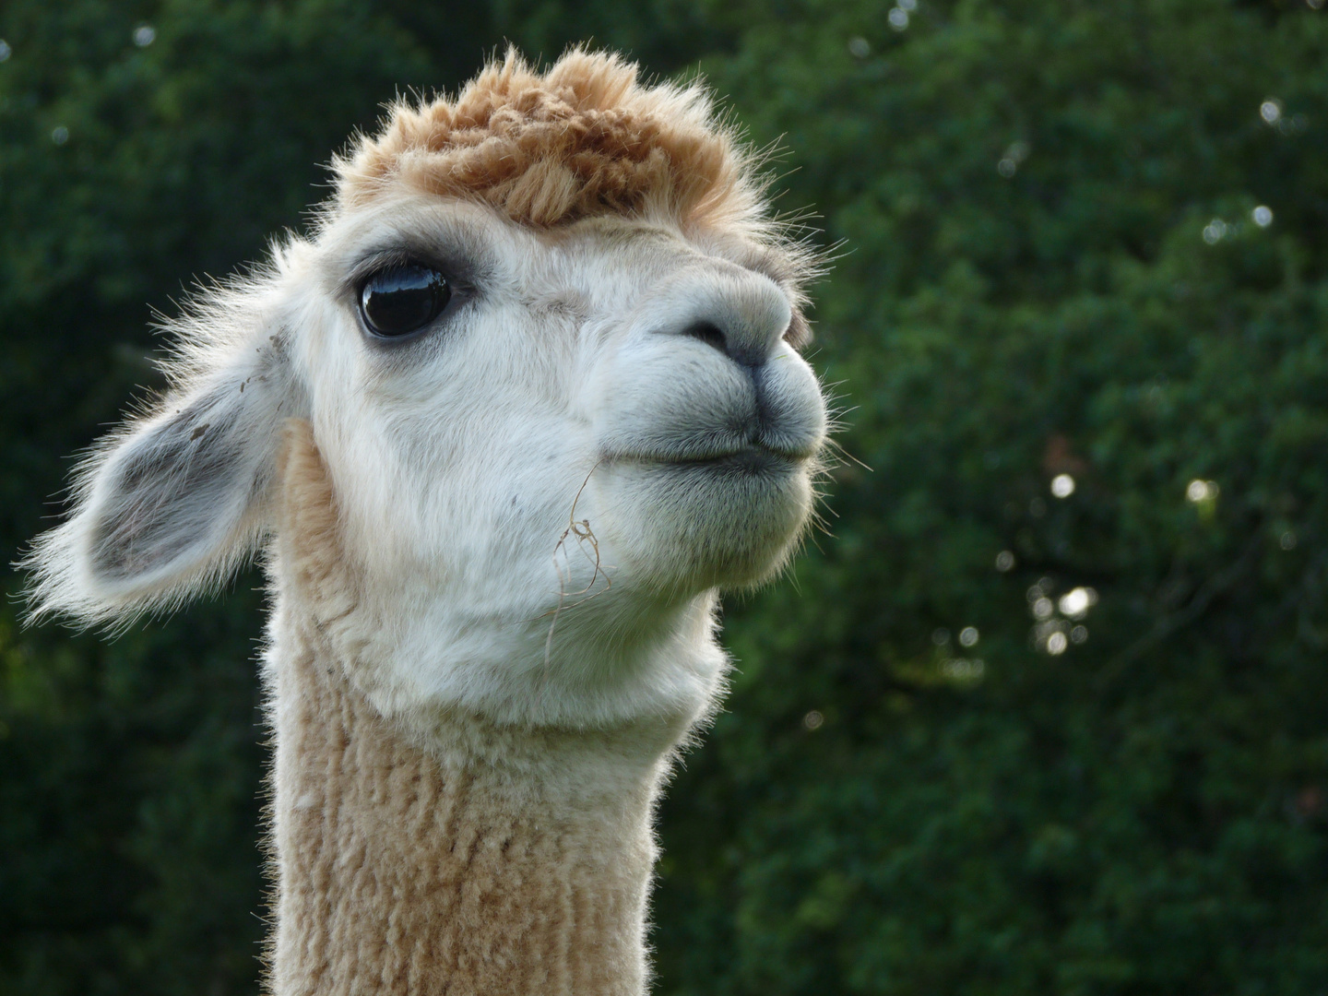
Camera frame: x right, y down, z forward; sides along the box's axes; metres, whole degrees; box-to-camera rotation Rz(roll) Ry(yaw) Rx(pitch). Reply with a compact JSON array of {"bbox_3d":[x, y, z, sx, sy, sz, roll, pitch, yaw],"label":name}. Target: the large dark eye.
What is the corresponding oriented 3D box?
[{"bbox_3d":[-0.083,-0.063,1.850,0.030,0.025,0.020,-10,-5,19],"label":"large dark eye"}]

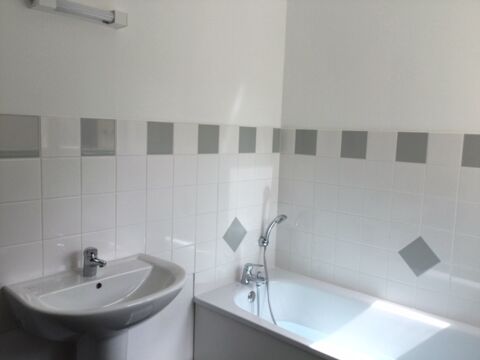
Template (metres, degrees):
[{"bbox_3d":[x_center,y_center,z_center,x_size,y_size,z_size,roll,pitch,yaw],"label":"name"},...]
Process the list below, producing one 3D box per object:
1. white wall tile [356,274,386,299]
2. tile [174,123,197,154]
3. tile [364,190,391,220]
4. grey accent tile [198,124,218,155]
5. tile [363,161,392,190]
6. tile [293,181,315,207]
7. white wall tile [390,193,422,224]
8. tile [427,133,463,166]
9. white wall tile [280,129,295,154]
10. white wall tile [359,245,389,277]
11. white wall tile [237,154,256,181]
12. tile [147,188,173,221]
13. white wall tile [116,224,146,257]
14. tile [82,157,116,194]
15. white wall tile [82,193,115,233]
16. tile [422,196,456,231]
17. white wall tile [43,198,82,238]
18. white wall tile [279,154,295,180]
[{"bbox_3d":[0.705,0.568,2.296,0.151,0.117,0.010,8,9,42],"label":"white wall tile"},{"bbox_3d":[-0.261,-0.197,2.047,0.010,0.142,0.150,8,8,41],"label":"tile"},{"bbox_3d":[0.719,0.126,2.248,0.149,0.149,0.010,7,8,41],"label":"tile"},{"bbox_3d":[-0.162,-0.205,2.179,0.010,0.150,0.150,7,8,41],"label":"grey accent tile"},{"bbox_3d":[0.721,-0.022,2.210,0.150,0.149,0.010,7,8,41],"label":"tile"},{"bbox_3d":[0.373,0.078,2.535,0.150,0.150,0.010,8,8,41],"label":"tile"},{"bbox_3d":[0.834,0.141,2.147,0.149,0.149,0.010,7,8,41],"label":"white wall tile"},{"bbox_3d":[0.954,-0.144,2.005,0.150,0.142,0.010,8,8,41],"label":"tile"},{"bbox_3d":[0.288,-0.233,2.585,0.101,0.142,0.010,8,8,41],"label":"white wall tile"},{"bbox_3d":[0.708,0.429,2.271,0.149,0.149,0.008,7,8,41],"label":"white wall tile"},{"bbox_3d":[0.035,-0.077,2.405,0.010,0.150,0.150,8,8,41],"label":"white wall tile"},{"bbox_3d":[-0.370,0.114,1.974,0.008,0.149,0.149,7,8,41],"label":"tile"},{"bbox_3d":[-0.485,0.273,1.900,0.010,0.149,0.149,7,8,41],"label":"white wall tile"},{"bbox_3d":[-0.579,-0.020,1.758,0.010,0.151,0.151,8,9,42],"label":"tile"},{"bbox_3d":[-0.579,0.130,1.760,0.010,0.150,0.150,7,8,41],"label":"white wall tile"},{"bbox_3d":[0.947,0.156,2.043,0.149,0.149,0.008,7,8,41],"label":"tile"},{"bbox_3d":[-0.680,0.139,1.647,0.010,0.150,0.150,7,8,41],"label":"white wall tile"},{"bbox_3d":[0.283,-0.081,2.623,0.104,0.149,0.010,7,8,41],"label":"white wall tile"}]

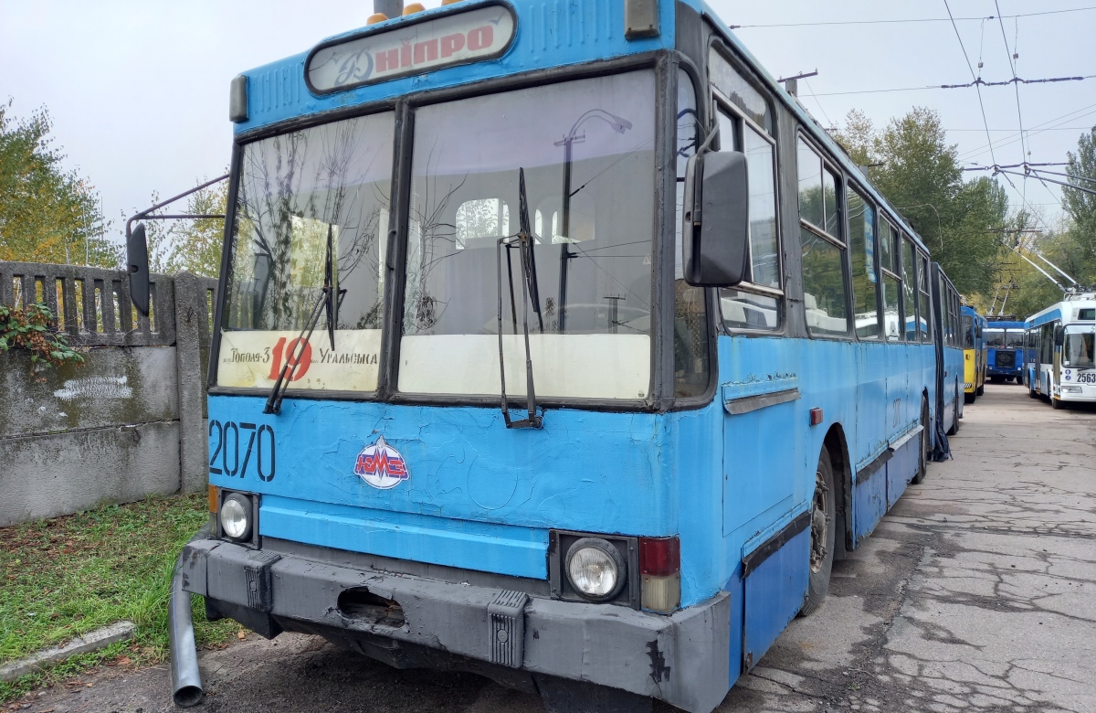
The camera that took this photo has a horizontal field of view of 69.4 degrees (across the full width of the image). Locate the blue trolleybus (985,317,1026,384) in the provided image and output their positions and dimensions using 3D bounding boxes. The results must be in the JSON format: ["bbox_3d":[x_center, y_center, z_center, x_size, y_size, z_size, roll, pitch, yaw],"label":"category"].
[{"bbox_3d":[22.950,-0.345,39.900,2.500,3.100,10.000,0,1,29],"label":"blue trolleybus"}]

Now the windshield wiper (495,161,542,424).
[{"bbox_3d":[-0.091,-0.220,2.840,0.200,0.950,0.080,0,-5,30],"label":"windshield wiper"}]

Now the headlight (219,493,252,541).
[{"bbox_3d":[-1.426,0.733,3.620,0.210,0.210,0.110,0,1,30],"label":"headlight"}]

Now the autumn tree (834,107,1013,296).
[{"bbox_3d":[23.700,-7.300,50.000,10.500,16.900,10.000,0,1,30],"label":"autumn tree"}]

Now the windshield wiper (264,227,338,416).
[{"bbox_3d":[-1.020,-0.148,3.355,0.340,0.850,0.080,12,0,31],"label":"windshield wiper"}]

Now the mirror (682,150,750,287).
[{"bbox_3d":[0.516,-0.422,2.430,0.200,0.410,0.090,0,1,16],"label":"mirror"}]

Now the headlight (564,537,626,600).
[{"bbox_3d":[0.160,0.724,2.700,0.210,0.210,0.110,0,1,30],"label":"headlight"}]

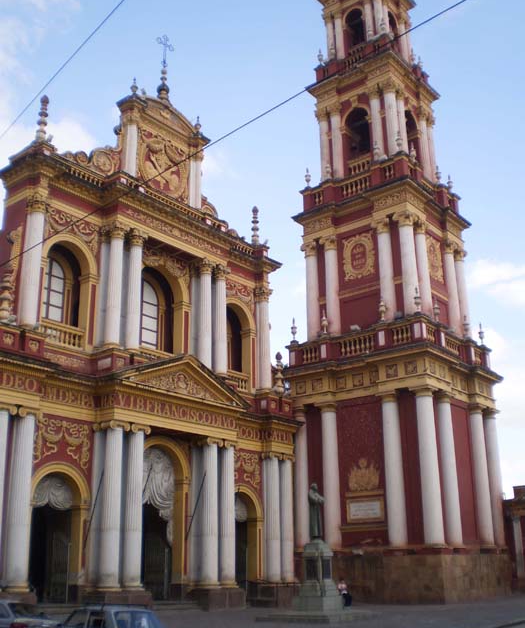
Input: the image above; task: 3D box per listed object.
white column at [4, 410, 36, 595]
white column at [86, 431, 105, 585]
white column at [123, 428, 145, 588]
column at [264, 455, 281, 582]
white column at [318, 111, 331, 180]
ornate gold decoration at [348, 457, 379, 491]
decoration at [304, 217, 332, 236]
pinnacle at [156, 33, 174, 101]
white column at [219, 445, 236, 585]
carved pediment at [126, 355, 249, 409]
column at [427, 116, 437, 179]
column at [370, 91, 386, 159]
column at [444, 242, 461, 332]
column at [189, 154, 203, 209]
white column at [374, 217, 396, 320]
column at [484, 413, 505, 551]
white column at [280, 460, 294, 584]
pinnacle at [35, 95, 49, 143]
[{"bbox_3d":[-10.118,7.835,30.501,0.980,7.350,0.980,-16,-24,38],"label":"white column"},{"bbox_3d":[-6.983,7.943,30.171,0.750,6.527,0.750,-15,-24,37],"label":"white column"},{"bbox_3d":[-6.027,9.158,34.277,0.950,7.300,0.950,-16,-24,38],"label":"white column"},{"bbox_3d":[0.609,11.107,39.914,0.778,6.841,0.778,-14,-22,36],"label":"column"},{"bbox_3d":[4.359,-11.855,51.464,0.775,5.820,0.775,0,-19,0],"label":"white column"},{"bbox_3d":[5.463,8.650,38.993,2.000,1.750,0.200,-15,-22,37],"label":"ornate gold decoration"},{"bbox_3d":[3.890,-6.121,50.559,2.282,0.941,0.220,-15,-23,37],"label":"decoration"},{"bbox_3d":[-6.220,-15.646,46.207,0.800,5.000,1.350,-16,-24,38],"label":"pinnacle"},{"bbox_3d":[-1.683,9.843,36.192,0.778,6.813,0.778,-1,-17,0],"label":"white column"},{"bbox_3d":[-3.908,3.184,36.512,0.850,2.088,8.660,-15,-23,37],"label":"carved pediment"},{"bbox_3d":[12.403,-12.111,53.115,0.800,5.250,0.800,-16,-24,38],"label":"column"},{"bbox_3d":[7.059,-11.426,44.813,0.737,5.368,0.737,-1,-17,0],"label":"column"},{"bbox_3d":[12.608,-1.725,48.307,0.920,6.700,0.920,-16,-24,38],"label":"column"},{"bbox_3d":[-4.196,-8.260,45.728,0.720,4.000,0.720,-16,-24,38],"label":"column"},{"bbox_3d":[7.287,-2.706,42.630,0.920,6.716,0.920,-15,-24,37],"label":"white column"},{"bbox_3d":[14.567,10.315,45.513,1.050,8.400,1.050,-16,-24,38],"label":"column"},{"bbox_3d":[1.341,10.857,38.557,0.780,6.502,0.780,0,-19,0],"label":"white column"},{"bbox_3d":[-10.729,-9.514,35.468,0.512,2.652,0.512,-15,-23,37],"label":"pinnacle"}]

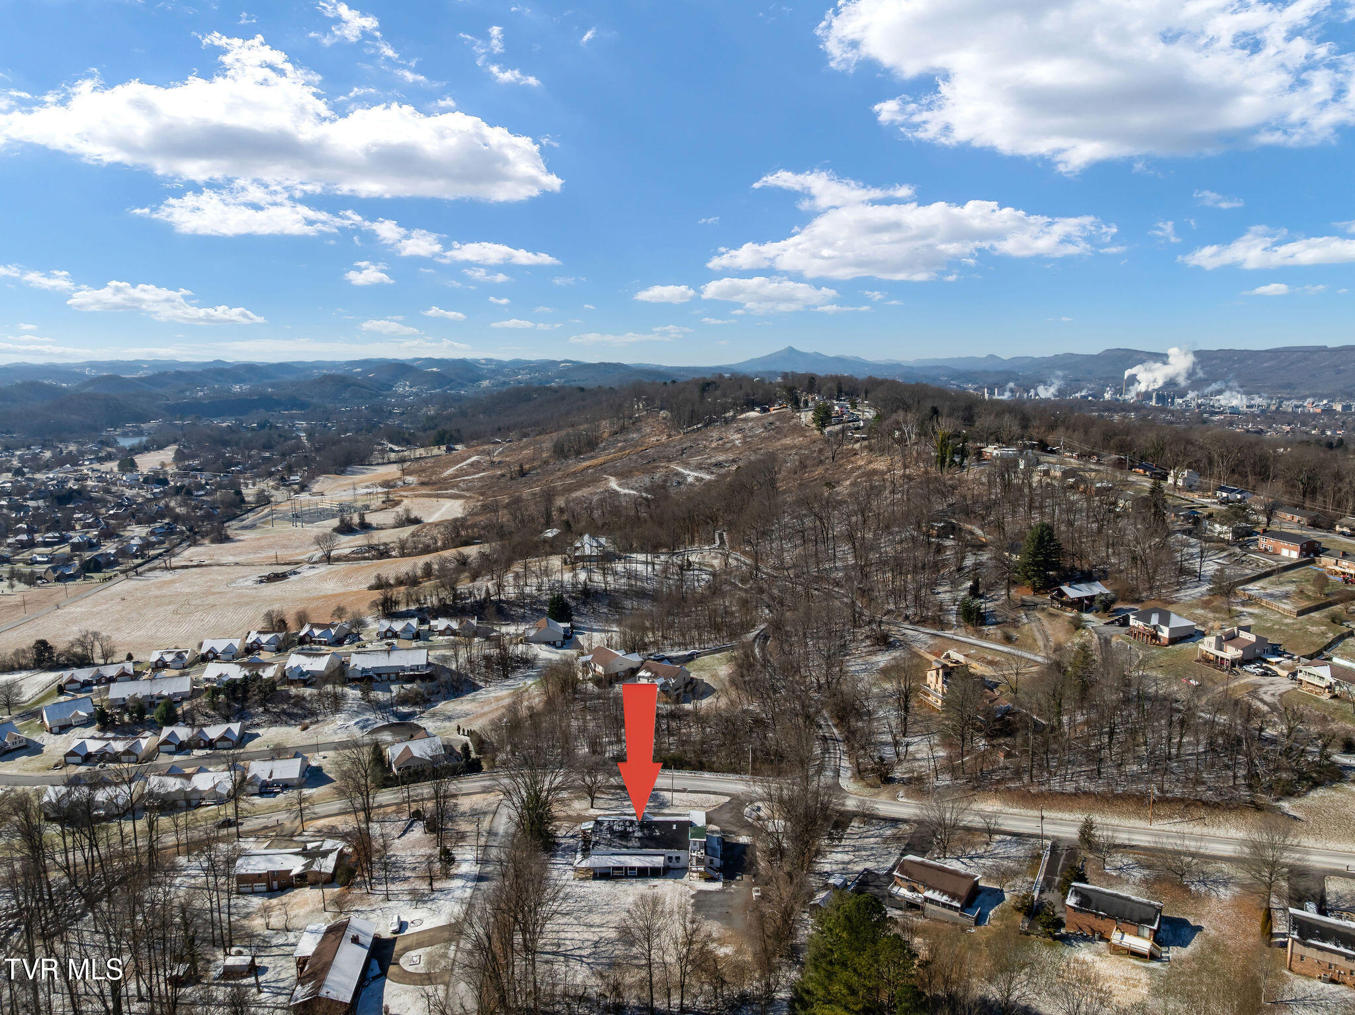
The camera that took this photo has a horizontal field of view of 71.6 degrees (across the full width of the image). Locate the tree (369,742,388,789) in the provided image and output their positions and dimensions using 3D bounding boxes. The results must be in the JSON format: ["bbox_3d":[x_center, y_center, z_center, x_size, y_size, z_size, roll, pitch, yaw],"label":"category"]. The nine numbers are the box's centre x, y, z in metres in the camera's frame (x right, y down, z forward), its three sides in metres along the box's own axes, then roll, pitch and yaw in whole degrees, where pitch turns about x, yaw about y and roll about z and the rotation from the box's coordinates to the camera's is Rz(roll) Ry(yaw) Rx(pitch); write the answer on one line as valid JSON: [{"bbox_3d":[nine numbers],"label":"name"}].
[{"bbox_3d":[-80.590,69.410,253.000,4.980,13.230,4.980,0,8,0],"label":"tree"}]

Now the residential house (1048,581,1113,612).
[{"bbox_3d":[126.817,27.436,296.240,16.300,7.200,10.700,-3,9,-22],"label":"residential house"}]

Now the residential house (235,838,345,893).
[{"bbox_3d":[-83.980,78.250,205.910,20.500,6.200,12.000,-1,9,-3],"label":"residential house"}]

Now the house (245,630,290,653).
[{"bbox_3d":[-171.560,56.020,392.000,13.800,7.200,10.800,-1,8,-4],"label":"house"}]

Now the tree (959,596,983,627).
[{"bbox_3d":[85.580,30.330,274.000,6.890,9.480,6.890,0,8,0],"label":"tree"}]

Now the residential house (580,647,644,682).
[{"bbox_3d":[-22.105,50.826,313.093,16.500,8.000,13.000,-6,10,-34],"label":"residential house"}]

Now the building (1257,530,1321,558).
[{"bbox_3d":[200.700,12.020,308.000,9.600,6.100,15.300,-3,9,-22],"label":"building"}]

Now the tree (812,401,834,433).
[{"bbox_3d":[99.480,-61.570,639.360,15.140,22.260,15.140,0,9,0],"label":"tree"}]

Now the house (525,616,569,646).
[{"bbox_3d":[-51.463,47.861,368.108,16.500,7.800,14.500,-1,9,-10],"label":"house"}]

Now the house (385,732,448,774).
[{"bbox_3d":[-74.379,68.654,266.611,14.000,6.300,16.000,-4,9,-25],"label":"house"}]

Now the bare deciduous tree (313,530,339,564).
[{"bbox_3d":[-211.090,24.210,564.740,15.620,20.720,15.620,0,9,0],"label":"bare deciduous tree"}]

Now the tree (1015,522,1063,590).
[{"bbox_3d":[111.480,15.370,289.090,13.040,21.910,13.040,0,9,0],"label":"tree"}]

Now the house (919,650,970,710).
[{"bbox_3d":[71.896,45.273,252.098,10.500,12.800,10.500,-2,9,-16],"label":"house"}]

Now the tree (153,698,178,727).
[{"bbox_3d":[-173.540,69.690,318.000,8.000,9.900,8.000,0,8,0],"label":"tree"}]

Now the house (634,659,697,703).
[{"bbox_3d":[-3.830,48.680,266.560,12.200,7.700,10.300,4,10,27],"label":"house"}]

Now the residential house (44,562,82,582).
[{"bbox_3d":[-354.391,36.343,541.329,17.000,8.000,14.000,-7,11,-41],"label":"residential house"}]

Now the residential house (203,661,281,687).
[{"bbox_3d":[-161.210,61.480,348.000,25.200,7.200,11.300,0,8,2],"label":"residential house"}]

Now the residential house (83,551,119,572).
[{"bbox_3d":[-376.000,36.140,612.410,11.200,9.000,17.500,0,9,0],"label":"residential house"}]

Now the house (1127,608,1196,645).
[{"bbox_3d":[127.740,31.260,248.000,11.800,7.300,13.300,-3,9,-20],"label":"house"}]

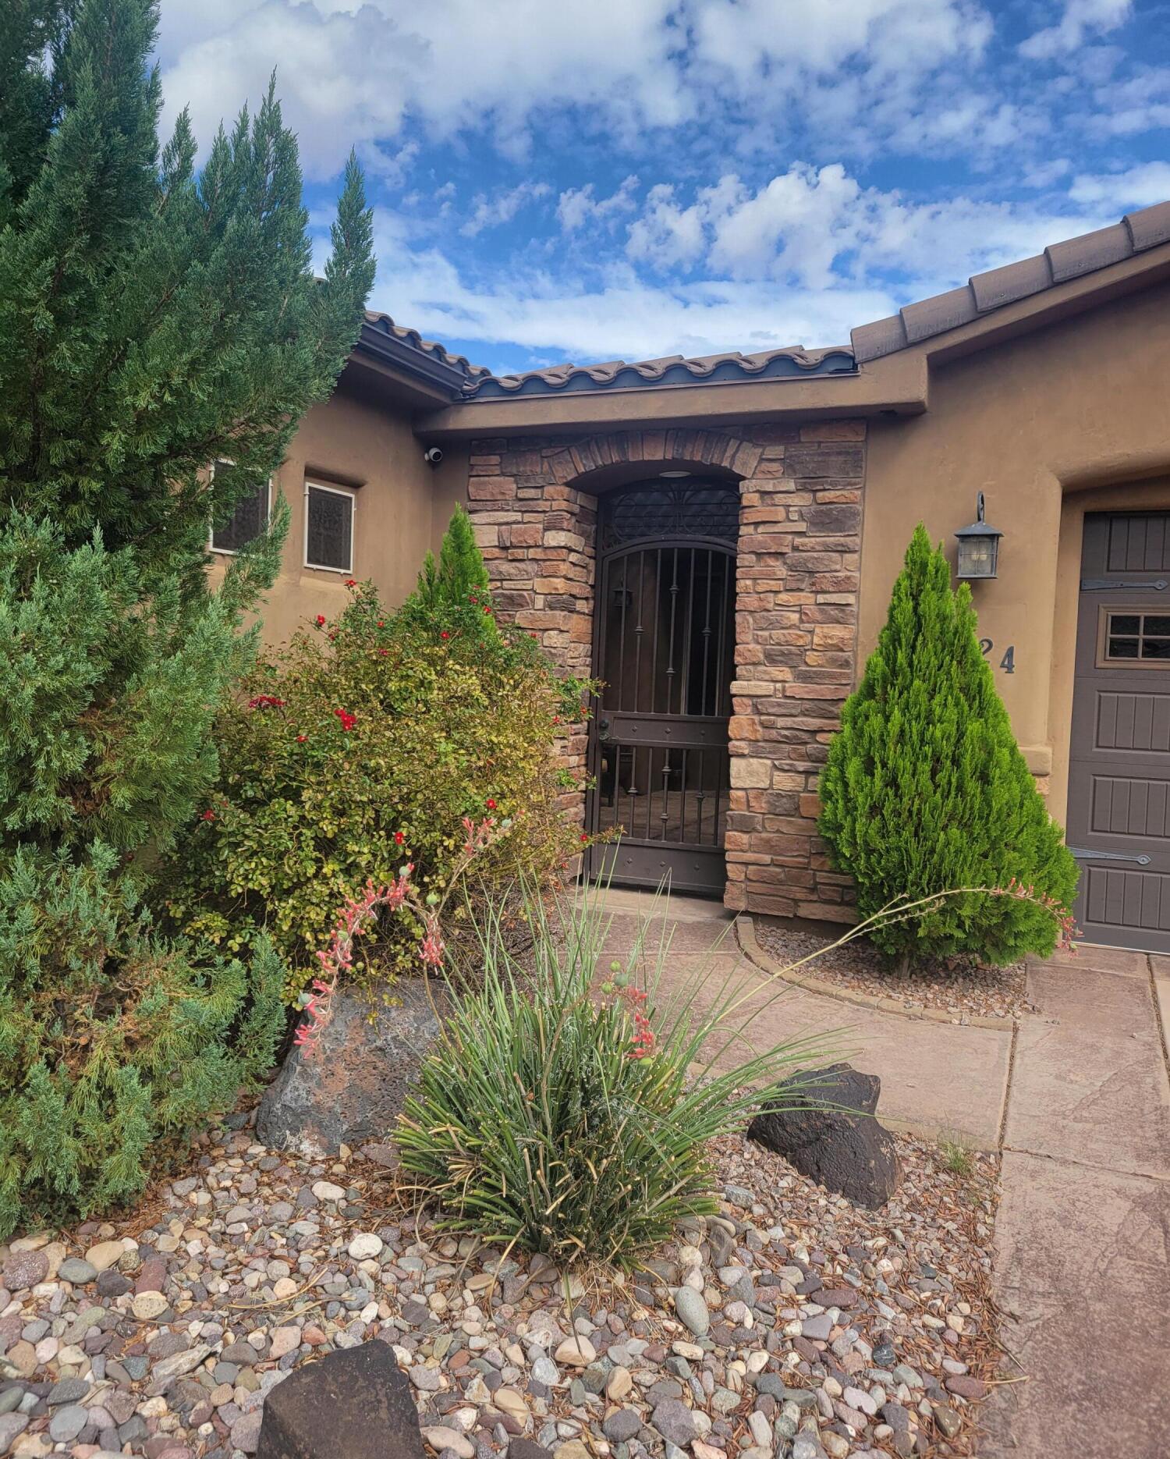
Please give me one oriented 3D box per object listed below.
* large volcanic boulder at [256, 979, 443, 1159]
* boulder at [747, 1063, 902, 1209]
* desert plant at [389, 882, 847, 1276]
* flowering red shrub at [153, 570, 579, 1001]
[{"bbox_3d":[-0.680,0.961,3.500,0.600,0.420,0.520,2,3,-9],"label":"large volcanic boulder"},{"bbox_3d":[0.690,1.111,3.340,0.330,0.310,0.460,-1,4,-45],"label":"boulder"},{"bbox_3d":[0.065,0.786,2.900,1.060,0.840,0.950,2,3,0],"label":"desert plant"},{"bbox_3d":[-0.830,0.299,4.600,1.620,1.680,1.650,2,3,-9],"label":"flowering red shrub"}]

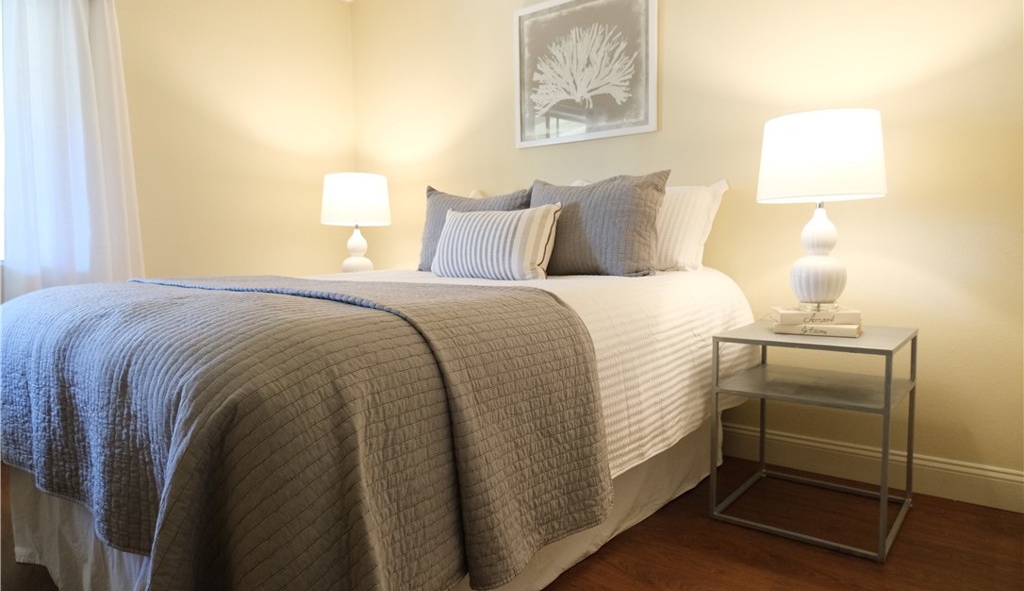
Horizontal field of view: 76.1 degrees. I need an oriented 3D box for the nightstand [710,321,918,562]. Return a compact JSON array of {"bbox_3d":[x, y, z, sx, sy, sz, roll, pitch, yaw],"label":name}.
[{"bbox_3d":[1.002,0.424,2.162,0.505,0.603,0.482,3,6,39],"label":"nightstand"}]

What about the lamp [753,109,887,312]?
[{"bbox_3d":[0.998,-0.257,2.120,0.379,0.618,0.379,3,6,39],"label":"lamp"}]

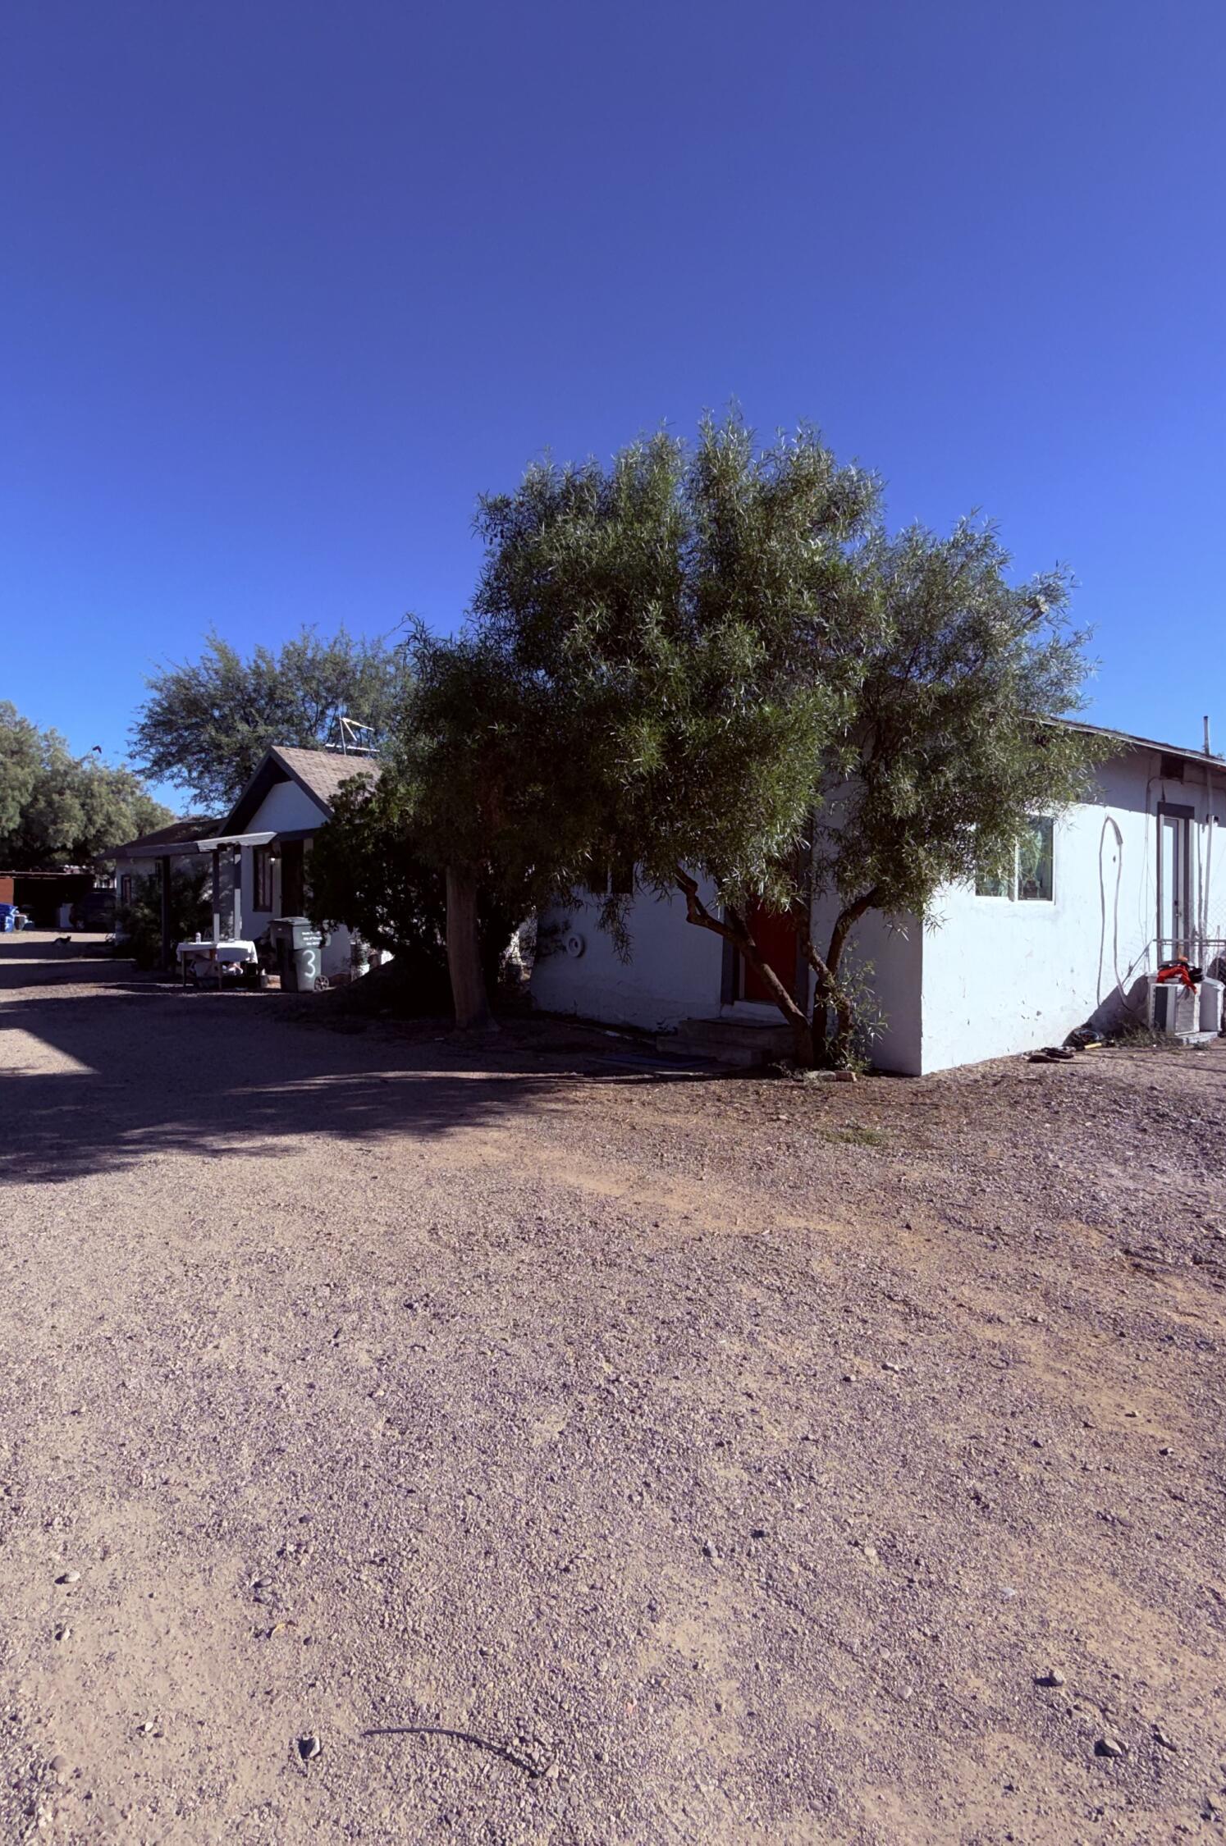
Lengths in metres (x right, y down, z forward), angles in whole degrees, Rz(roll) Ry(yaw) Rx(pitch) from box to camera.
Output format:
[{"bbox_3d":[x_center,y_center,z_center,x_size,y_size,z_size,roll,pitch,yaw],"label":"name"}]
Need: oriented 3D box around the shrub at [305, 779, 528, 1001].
[{"bbox_3d":[-2.850,-0.473,14.459,3.000,3.150,2.700,0,2,-12],"label":"shrub"}]

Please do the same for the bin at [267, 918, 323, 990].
[{"bbox_3d":[-4.920,0.511,15.485,0.650,1.130,0.780,1,2,37],"label":"bin"}]

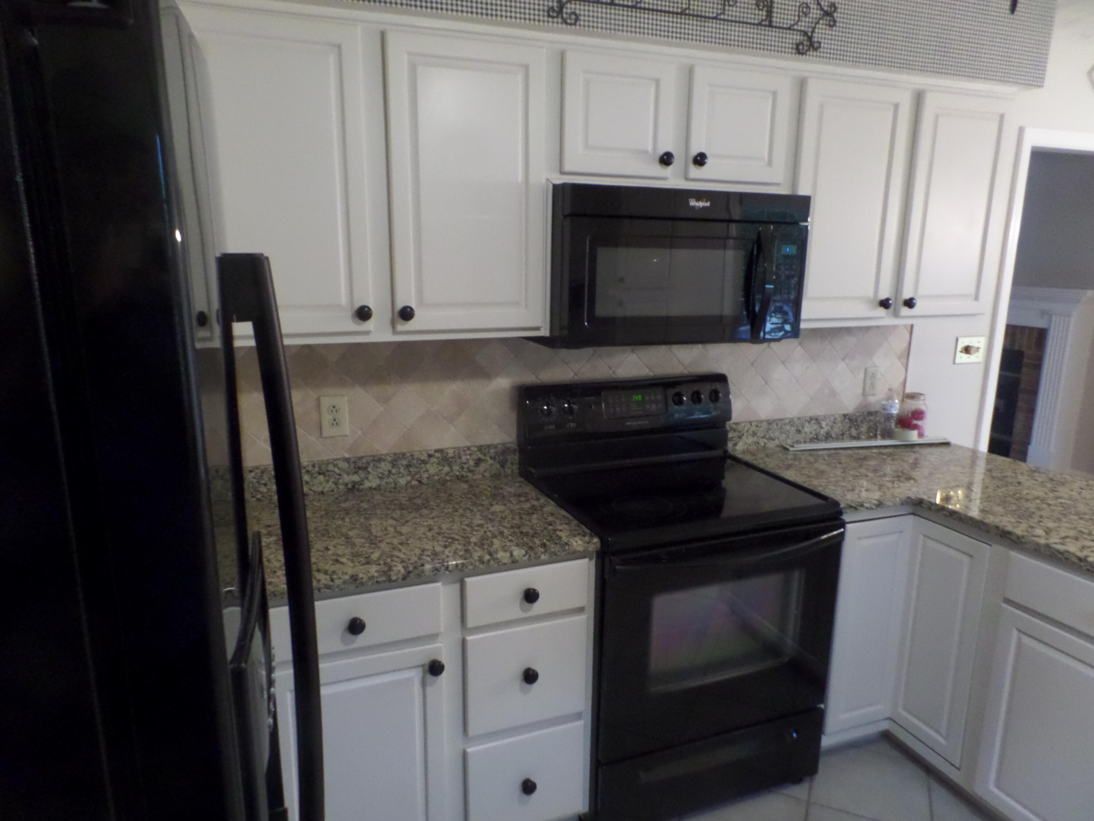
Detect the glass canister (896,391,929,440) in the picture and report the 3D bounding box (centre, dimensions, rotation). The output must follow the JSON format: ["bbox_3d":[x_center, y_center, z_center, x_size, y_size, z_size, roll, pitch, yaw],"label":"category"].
[{"bbox_3d":[1.470,0.021,2.925,0.120,0.171,0.120,-4,12,-21],"label":"glass canister"}]

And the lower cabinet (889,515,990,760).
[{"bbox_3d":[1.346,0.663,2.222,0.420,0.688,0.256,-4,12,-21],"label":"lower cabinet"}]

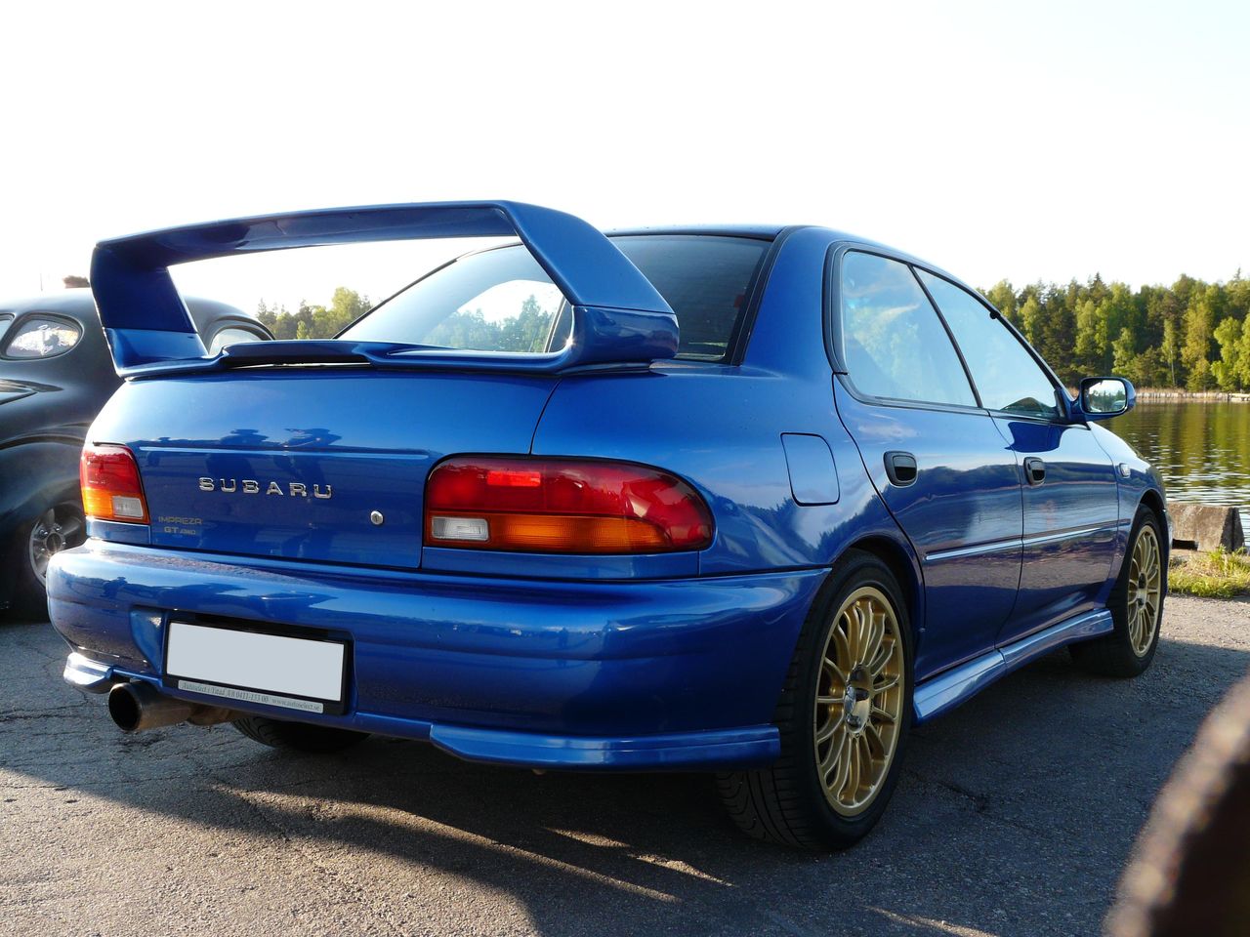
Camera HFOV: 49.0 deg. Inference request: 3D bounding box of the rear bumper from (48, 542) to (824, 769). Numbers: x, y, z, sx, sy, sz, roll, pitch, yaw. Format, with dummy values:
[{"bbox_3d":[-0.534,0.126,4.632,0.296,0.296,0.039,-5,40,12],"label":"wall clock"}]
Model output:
[{"bbox_3d":[-0.500,0.327,2.824,1.680,0.360,0.750,2,2,33],"label":"rear bumper"}]

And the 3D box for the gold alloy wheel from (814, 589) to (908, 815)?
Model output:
[{"bbox_3d":[0.427,0.485,2.922,0.170,0.470,0.470,2,2,33],"label":"gold alloy wheel"}]

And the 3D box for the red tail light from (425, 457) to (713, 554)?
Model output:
[{"bbox_3d":[-0.095,0.060,2.353,0.440,0.165,0.270,2,2,33],"label":"red tail light"}]

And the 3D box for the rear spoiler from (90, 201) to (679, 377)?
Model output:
[{"bbox_3d":[-0.546,-0.324,2.722,1.310,0.298,0.420,2,2,33],"label":"rear spoiler"}]

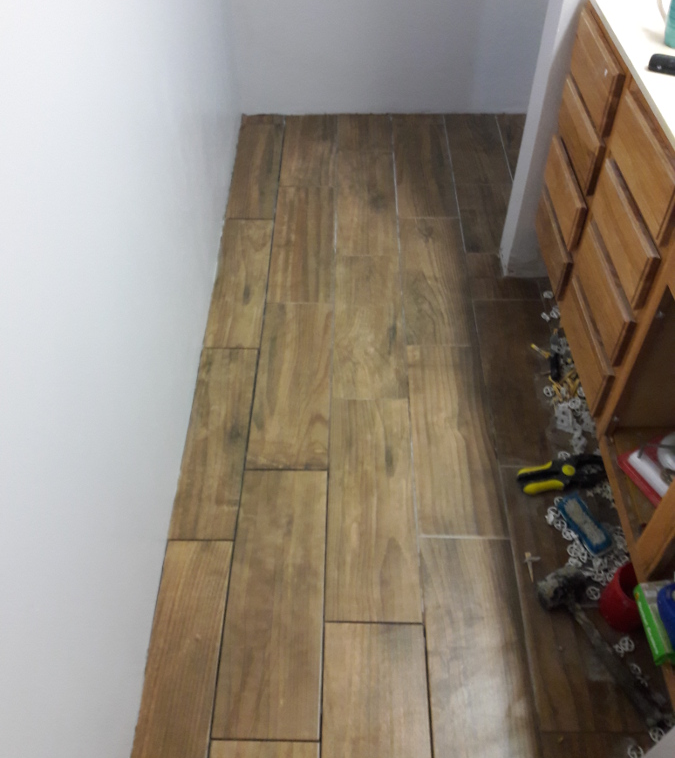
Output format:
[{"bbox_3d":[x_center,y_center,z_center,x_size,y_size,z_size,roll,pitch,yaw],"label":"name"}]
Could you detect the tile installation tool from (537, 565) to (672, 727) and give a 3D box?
[{"bbox_3d":[0.536,0.532,1.468,0.105,0.067,0.328,-20,51,-17],"label":"tile installation tool"}]

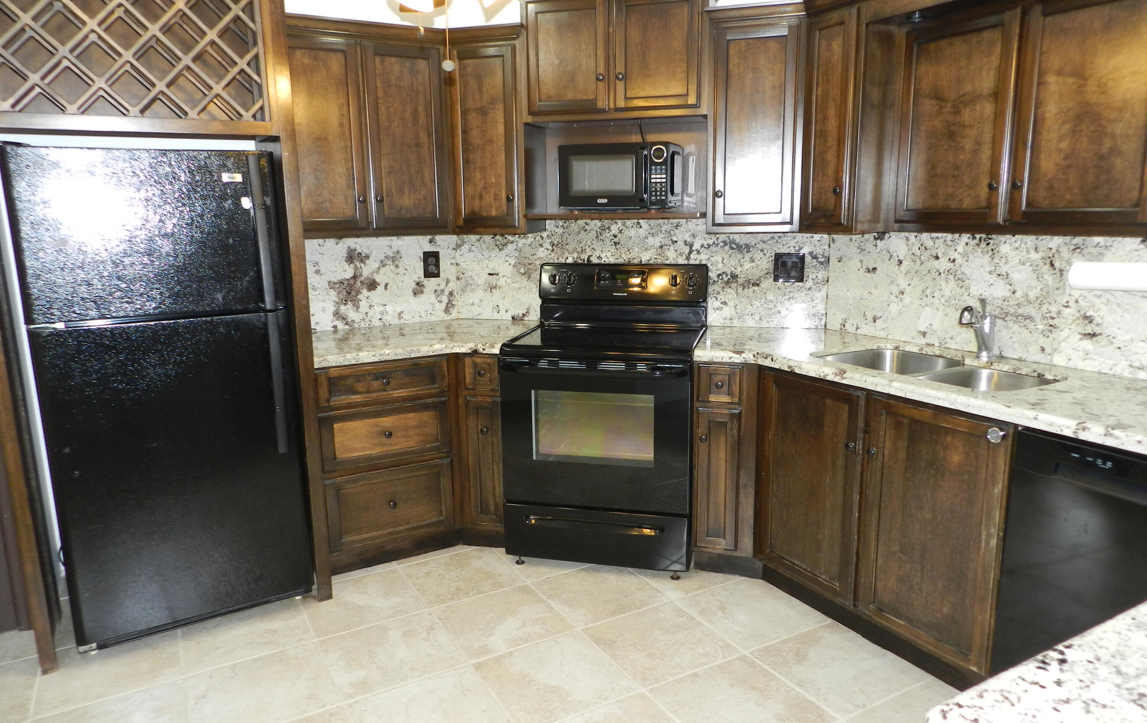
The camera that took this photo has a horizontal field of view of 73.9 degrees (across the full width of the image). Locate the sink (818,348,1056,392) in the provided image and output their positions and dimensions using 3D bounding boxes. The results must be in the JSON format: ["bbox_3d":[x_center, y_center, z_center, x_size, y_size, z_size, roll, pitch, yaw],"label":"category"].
[{"bbox_3d":[1.113,0.132,2.434,0.400,0.190,0.740,-7,12,-28],"label":"sink"}]

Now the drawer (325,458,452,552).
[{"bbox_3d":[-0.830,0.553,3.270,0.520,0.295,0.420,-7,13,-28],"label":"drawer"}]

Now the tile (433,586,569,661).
[{"bbox_3d":[-0.255,0.924,2.716,0.395,0.012,0.395,-7,12,-28],"label":"tile"}]

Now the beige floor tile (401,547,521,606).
[{"bbox_3d":[-0.450,0.863,3.067,0.402,0.011,0.398,-7,13,-28],"label":"beige floor tile"}]

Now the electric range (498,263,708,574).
[{"bbox_3d":[0.163,0.201,3.296,0.765,1.180,0.680,2,12,17],"label":"electric range"}]

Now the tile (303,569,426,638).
[{"bbox_3d":[-0.802,0.906,2.874,0.402,0.011,0.398,-7,13,-28],"label":"tile"}]

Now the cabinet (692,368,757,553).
[{"bbox_3d":[0.656,0.330,3.176,0.245,0.765,0.600,2,11,16],"label":"cabinet"}]

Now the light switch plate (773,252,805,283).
[{"bbox_3d":[0.948,-0.408,3.345,0.126,0.122,0.010,2,11,16],"label":"light switch plate"}]

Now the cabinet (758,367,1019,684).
[{"bbox_3d":[1.174,0.434,2.610,0.610,0.765,0.950,-7,13,-28],"label":"cabinet"}]

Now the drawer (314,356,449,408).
[{"bbox_3d":[-0.831,0.050,3.153,0.512,0.134,0.380,-7,12,-28],"label":"drawer"}]

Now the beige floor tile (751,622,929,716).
[{"bbox_3d":[0.832,0.963,2.407,0.395,0.012,0.395,-7,12,-28],"label":"beige floor tile"}]

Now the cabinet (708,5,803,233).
[{"bbox_3d":[0.731,-0.930,3.043,0.360,0.820,0.320,2,11,16],"label":"cabinet"}]

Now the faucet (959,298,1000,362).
[{"bbox_3d":[1.369,-0.102,2.579,0.180,0.212,0.060,-7,13,-28],"label":"faucet"}]

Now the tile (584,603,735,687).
[{"bbox_3d":[0.288,0.943,2.562,0.395,0.012,0.395,-7,12,-28],"label":"tile"}]

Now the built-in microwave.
[{"bbox_3d":[0.204,-0.756,3.188,0.445,0.265,0.345,2,11,16],"label":"built-in microwave"}]

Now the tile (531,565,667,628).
[{"bbox_3d":[0.094,0.881,2.906,0.395,0.012,0.395,-7,12,-28],"label":"tile"}]

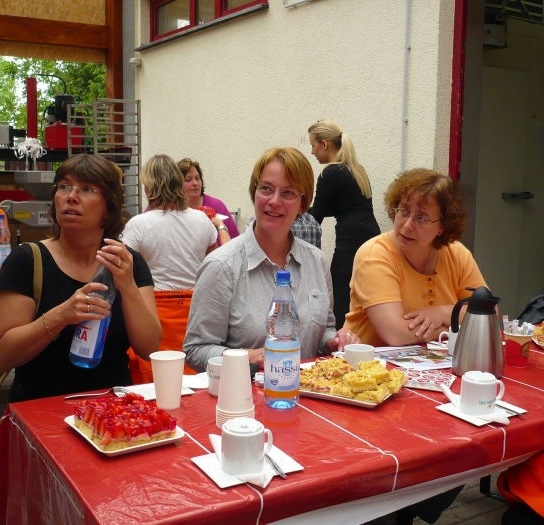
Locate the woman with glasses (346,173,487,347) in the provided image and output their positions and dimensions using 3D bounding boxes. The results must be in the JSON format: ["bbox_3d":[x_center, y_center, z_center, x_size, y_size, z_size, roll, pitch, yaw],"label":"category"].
[{"bbox_3d":[0.500,0.367,2.420,0.510,1.350,0.650,-1,7,-15],"label":"woman with glasses"}]

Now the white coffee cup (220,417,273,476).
[{"bbox_3d":[-0.042,0.344,1.339,0.111,0.081,0.080,-5,9,-37],"label":"white coffee cup"}]

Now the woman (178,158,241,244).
[{"bbox_3d":[-0.461,0.076,4.355,0.540,1.400,0.600,-3,8,-23],"label":"woman"}]

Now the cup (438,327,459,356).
[{"bbox_3d":[0.577,0.245,2.205,0.111,0.081,0.080,2,8,15],"label":"cup"}]

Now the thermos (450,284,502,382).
[{"bbox_3d":[0.580,0.190,1.980,0.145,0.247,0.139,1,7,7],"label":"thermos"}]

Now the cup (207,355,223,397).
[{"bbox_3d":[-0.130,0.290,1.800,0.110,0.084,0.082,7,9,44],"label":"cup"}]

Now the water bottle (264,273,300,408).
[{"bbox_3d":[0.029,0.184,1.684,0.086,0.326,0.086,1,7,0],"label":"water bottle"}]

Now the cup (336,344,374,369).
[{"bbox_3d":[0.227,0.277,1.945,0.110,0.084,0.082,2,7,7],"label":"cup"}]

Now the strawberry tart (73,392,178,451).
[{"bbox_3d":[-0.318,0.338,1.521,0.152,0.048,0.180,-4,9,-33],"label":"strawberry tart"}]

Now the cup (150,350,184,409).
[{"bbox_3d":[-0.248,0.284,1.696,0.087,0.123,0.087,0,7,0],"label":"cup"}]

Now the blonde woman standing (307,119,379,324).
[{"bbox_3d":[0.370,0.056,3.880,0.520,1.640,0.450,4,7,25],"label":"blonde woman standing"}]

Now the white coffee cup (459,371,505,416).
[{"bbox_3d":[0.497,0.306,1.660,0.111,0.081,0.080,-2,8,-18],"label":"white coffee cup"}]

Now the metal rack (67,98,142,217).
[{"bbox_3d":[-1.417,-0.402,6.079,0.420,1.900,0.640,-4,8,-30],"label":"metal rack"}]

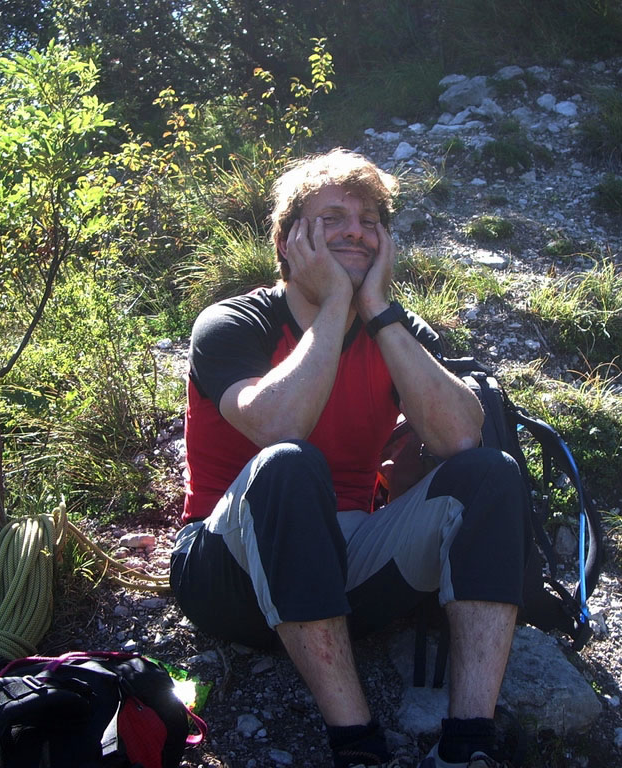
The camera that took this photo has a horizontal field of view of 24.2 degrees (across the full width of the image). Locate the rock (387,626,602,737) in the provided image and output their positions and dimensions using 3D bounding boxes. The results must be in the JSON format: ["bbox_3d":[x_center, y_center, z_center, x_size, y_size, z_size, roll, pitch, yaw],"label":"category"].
[{"bbox_3d":[0.290,0.474,2.300,0.325,0.140,0.240,0,12,0],"label":"rock"}]

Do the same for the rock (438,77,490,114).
[{"bbox_3d":[0.657,-1.238,6.200,0.210,0.140,0.170,0,12,0],"label":"rock"}]

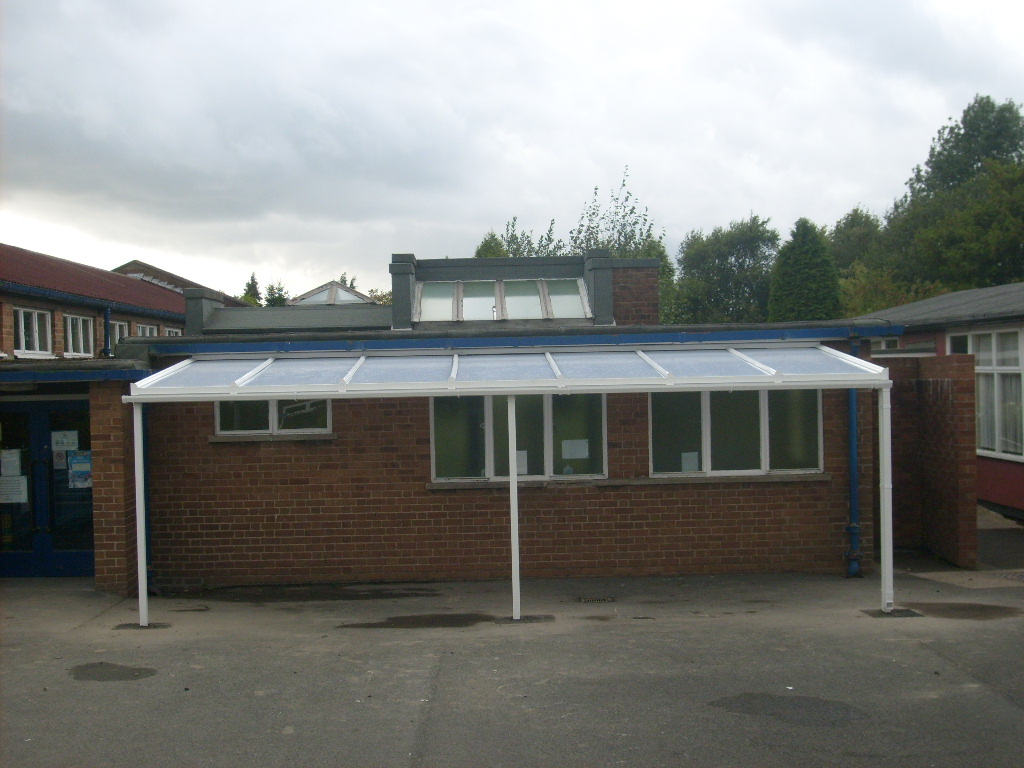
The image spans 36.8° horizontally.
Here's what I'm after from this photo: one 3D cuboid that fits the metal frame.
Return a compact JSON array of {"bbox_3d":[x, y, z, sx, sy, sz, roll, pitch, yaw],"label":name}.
[{"bbox_3d":[-0.024,0.875,15.492,7.039,2.540,2.930,-1,0,-1],"label":"metal frame"}]

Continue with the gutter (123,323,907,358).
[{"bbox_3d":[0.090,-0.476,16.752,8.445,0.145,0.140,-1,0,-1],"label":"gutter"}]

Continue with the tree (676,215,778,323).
[{"bbox_3d":[7.005,-1.820,50.000,3.600,7.200,3.500,-1,0,-1],"label":"tree"}]

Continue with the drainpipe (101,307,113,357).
[{"bbox_3d":[-6.556,-0.850,24.900,0.150,0.830,0.130,-1,0,-1],"label":"drainpipe"}]

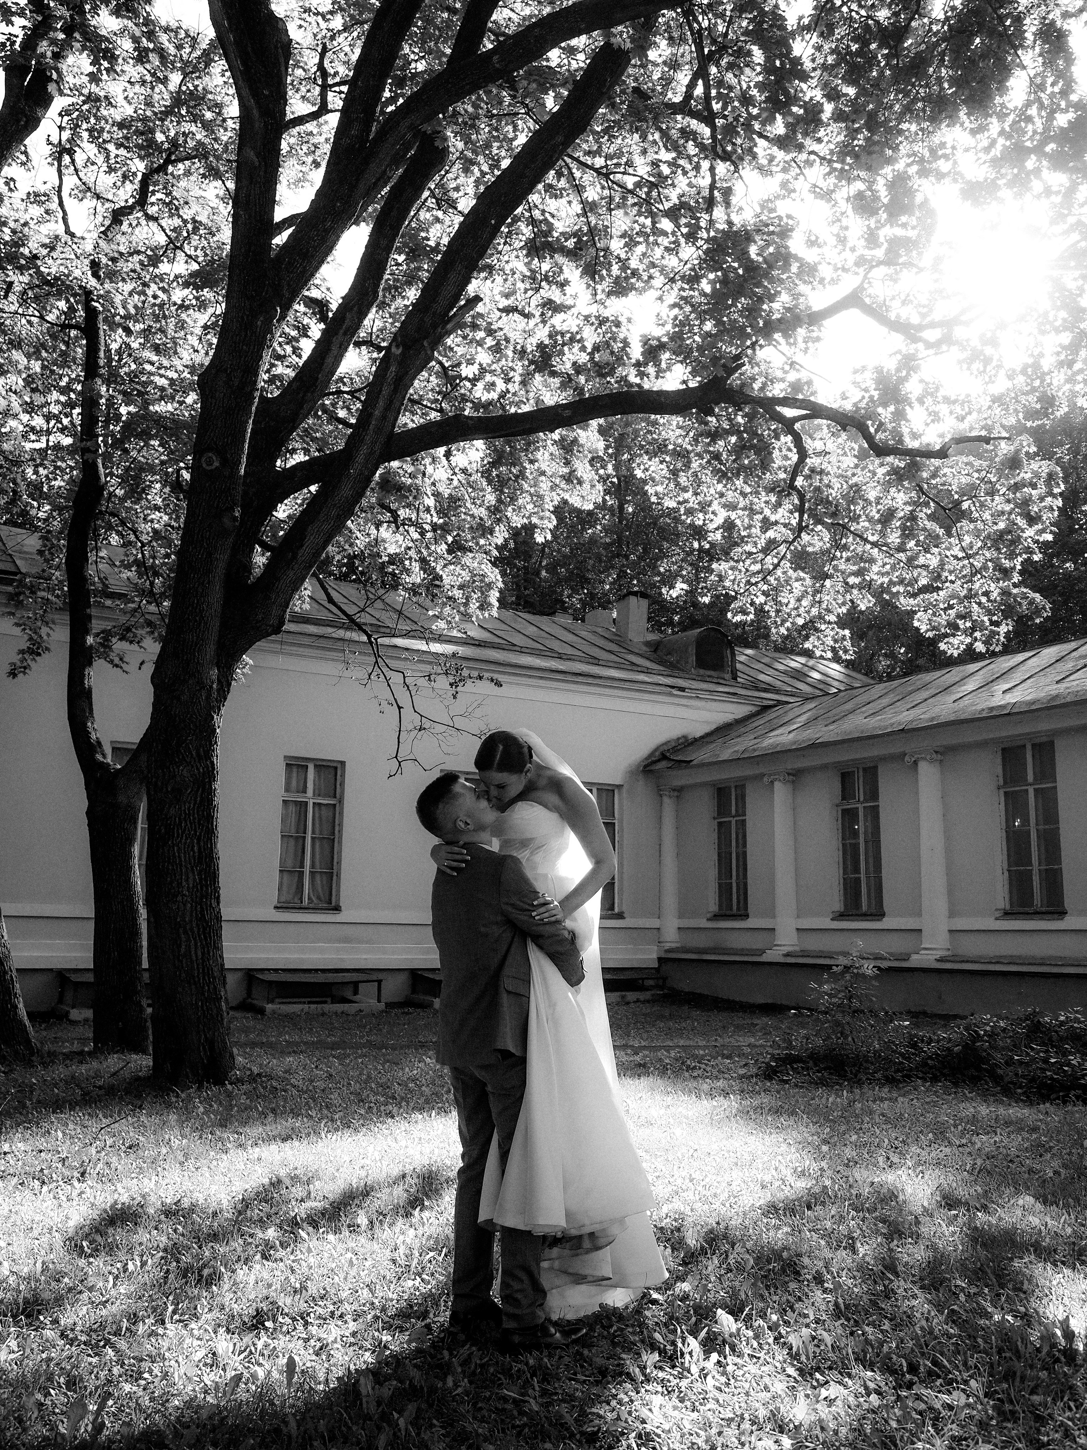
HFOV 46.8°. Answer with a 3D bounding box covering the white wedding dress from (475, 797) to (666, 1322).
[{"bbox_3d":[0.098,1.086,4.250,0.680,1.730,0.580,6,-11,-29],"label":"white wedding dress"}]

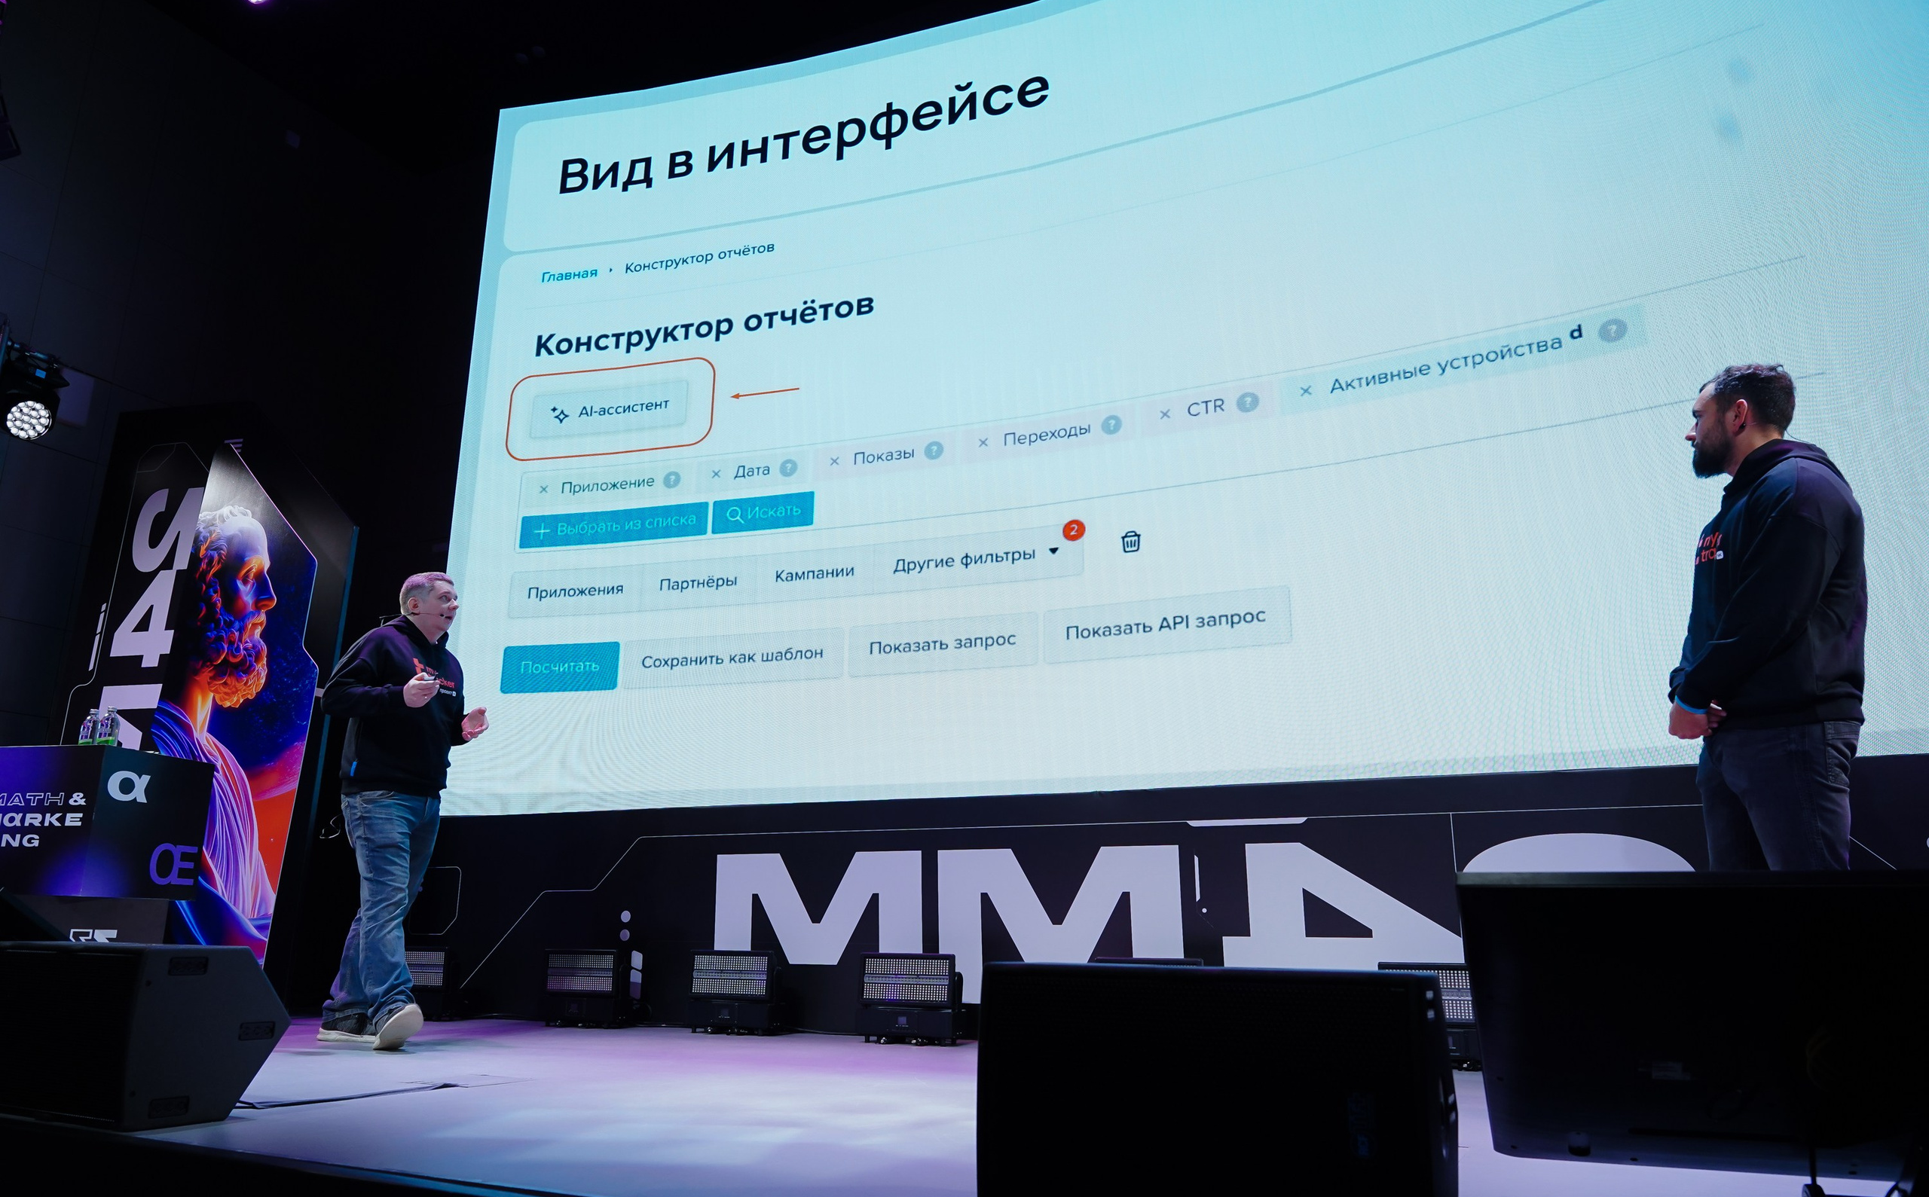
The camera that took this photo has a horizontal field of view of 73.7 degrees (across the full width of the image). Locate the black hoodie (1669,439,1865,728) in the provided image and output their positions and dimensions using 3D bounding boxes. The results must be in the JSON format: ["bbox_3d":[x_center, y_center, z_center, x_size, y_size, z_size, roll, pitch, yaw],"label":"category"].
[{"bbox_3d":[1.811,-0.043,2.978,0.400,0.694,0.520,-3,-13,8],"label":"black hoodie"}]

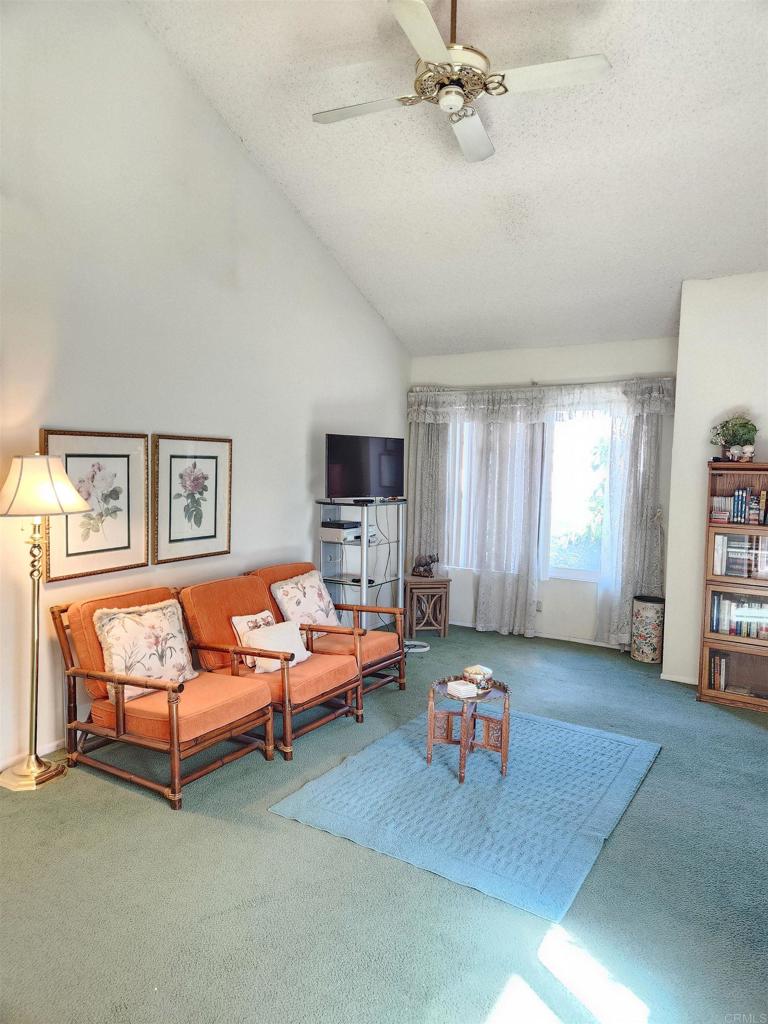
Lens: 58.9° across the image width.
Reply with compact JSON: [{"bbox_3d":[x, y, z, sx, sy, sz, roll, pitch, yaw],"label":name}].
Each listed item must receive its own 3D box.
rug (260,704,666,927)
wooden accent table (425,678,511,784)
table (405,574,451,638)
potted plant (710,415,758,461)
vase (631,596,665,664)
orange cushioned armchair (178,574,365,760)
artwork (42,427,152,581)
[{"bbox_3d":[0.489,1.249,3.260,1.272,0.012,1.698,4,5,31],"label":"rug"},{"bbox_3d":[0.400,1.041,3.257,0.379,0.423,0.379,1,4,-4],"label":"wooden accent table"},{"bbox_3d":[0.373,0.816,5.924,0.394,0.494,0.309,1,4,-4],"label":"table"},{"bbox_3d":[2.264,-0.456,4.377,0.294,0.301,0.279,4,5,30],"label":"potted plant"},{"bbox_3d":[2.074,0.921,5.293,0.269,0.459,0.269,4,5,30],"label":"vase"},{"bbox_3d":[-0.652,0.796,3.813,0.853,0.779,0.639,4,5,29],"label":"orange cushioned armchair"},{"bbox_3d":[-1.467,-0.042,3.503,0.038,0.739,0.613,4,5,30],"label":"artwork"}]

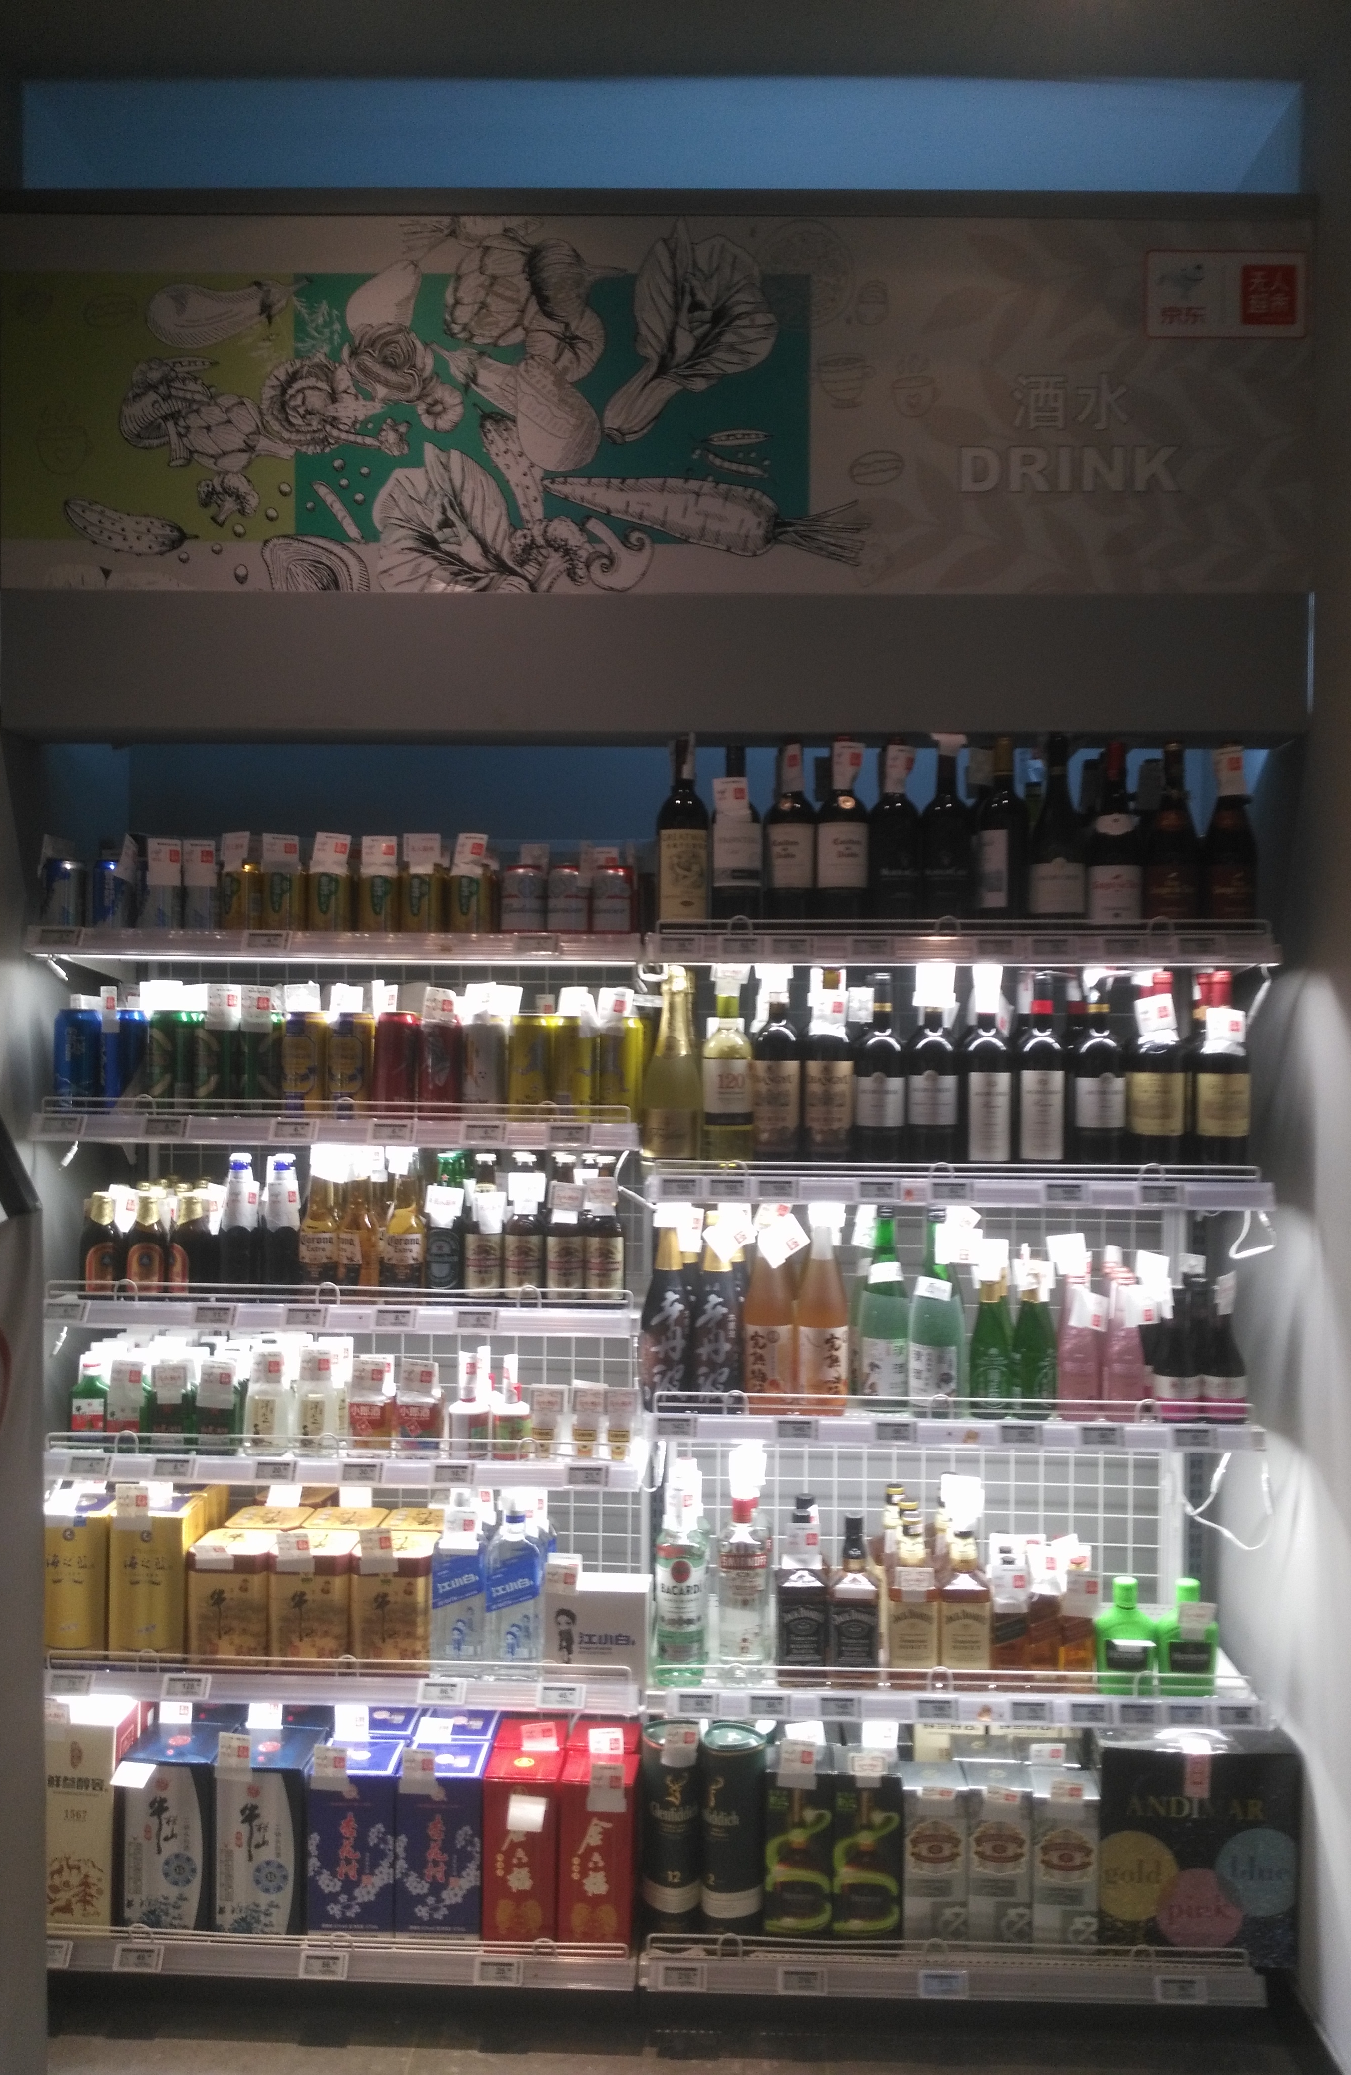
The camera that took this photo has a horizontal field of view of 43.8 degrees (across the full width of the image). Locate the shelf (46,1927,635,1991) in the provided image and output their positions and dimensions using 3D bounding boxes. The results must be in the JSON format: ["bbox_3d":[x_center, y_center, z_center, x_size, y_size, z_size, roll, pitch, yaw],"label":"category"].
[{"bbox_3d":[-0.499,1.369,2.677,0.900,0.069,0.360,1,1,2],"label":"shelf"}]

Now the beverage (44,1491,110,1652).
[{"bbox_3d":[-0.909,0.836,2.585,0.111,0.233,0.110,1,1,1],"label":"beverage"}]

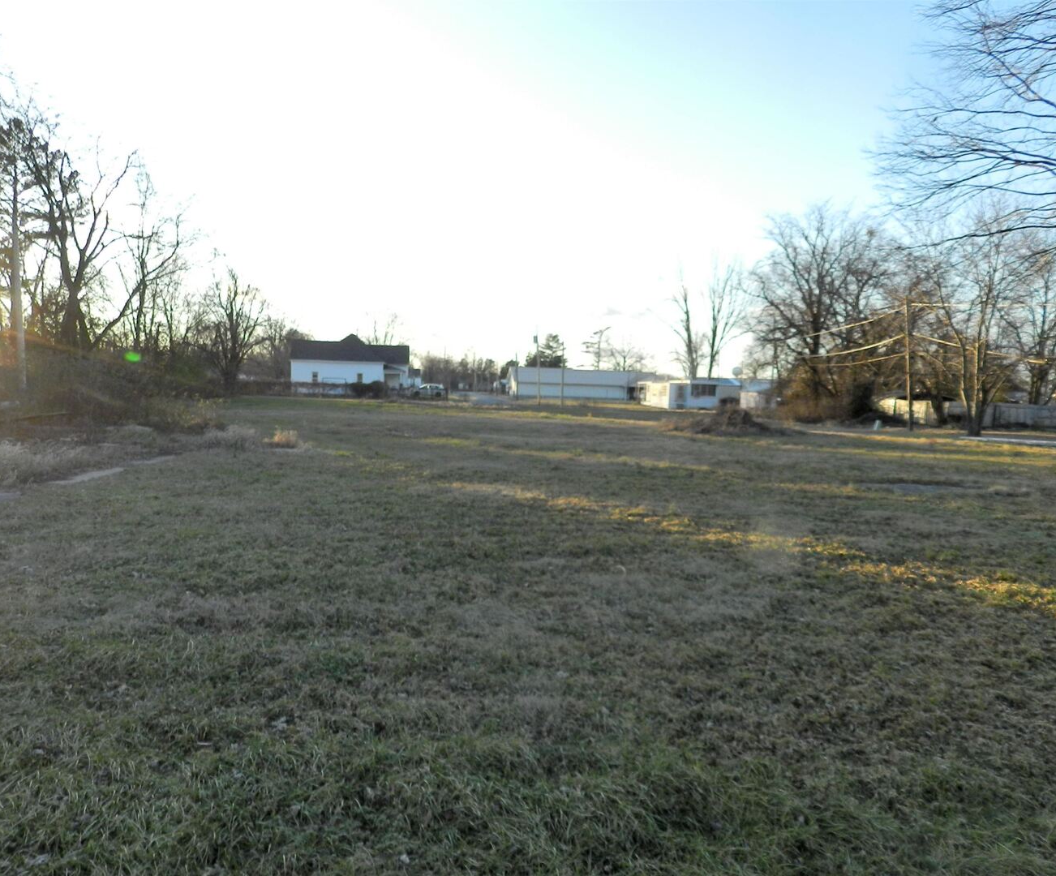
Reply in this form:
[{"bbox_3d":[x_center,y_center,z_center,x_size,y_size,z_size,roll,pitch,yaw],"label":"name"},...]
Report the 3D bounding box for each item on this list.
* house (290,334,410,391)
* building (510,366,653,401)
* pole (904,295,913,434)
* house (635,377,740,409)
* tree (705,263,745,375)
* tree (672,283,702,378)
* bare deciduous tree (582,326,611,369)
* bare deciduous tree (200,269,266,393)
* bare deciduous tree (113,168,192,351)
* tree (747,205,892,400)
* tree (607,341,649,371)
[{"bbox_3d":[-22.474,-9.446,94.000,14.600,7.337,10.000,1,4,-6],"label":"house"},{"bbox_3d":[9.189,-9.508,130.000,22.500,5.753,14.000,1,4,-6],"label":"building"},{"bbox_3d":[22.314,-4.411,43.500,0.270,8.007,0.270,-5,4,-6],"label":"pole"},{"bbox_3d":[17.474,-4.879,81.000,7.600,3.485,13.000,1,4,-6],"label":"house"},{"bbox_3d":[25.338,-13.433,97.000,5.000,18.803,5.000,1,4,-6],"label":"tree"},{"bbox_3d":[20.807,-12.136,97.000,4.100,15.911,4.000,1,4,-6],"label":"tree"},{"bbox_3d":[13.554,-15.093,148.000,5.500,14.387,5.200,1,4,-6],"label":"bare deciduous tree"},{"bbox_3d":[-29.030,-10.454,73.000,6.300,12.204,6.200,1,4,-6],"label":"bare deciduous tree"},{"bbox_3d":[-24.398,-9.794,48.000,4.900,14.929,4.700,1,4,-6],"label":"bare deciduous tree"},{"bbox_3d":[22.063,-9.396,56.000,10.600,16.108,10.000,1,4,-6],"label":"tree"},{"bbox_3d":[19.921,-13.533,148.000,8.200,11.686,7.800,1,4,-6],"label":"tree"}]

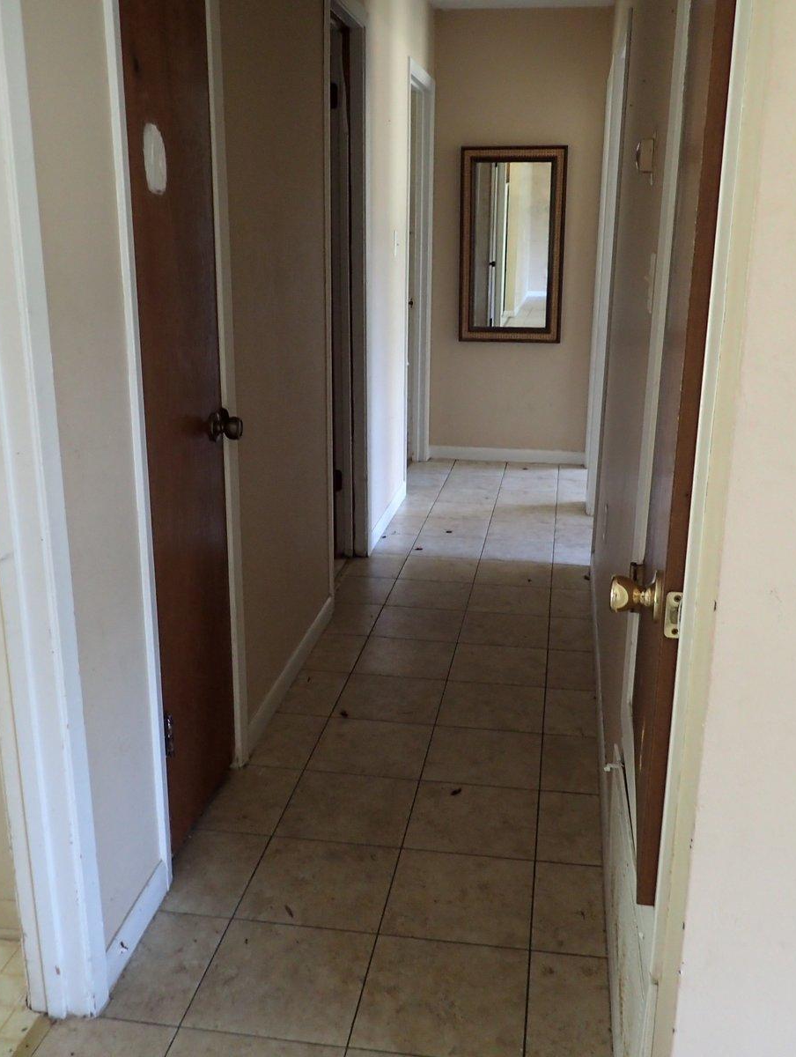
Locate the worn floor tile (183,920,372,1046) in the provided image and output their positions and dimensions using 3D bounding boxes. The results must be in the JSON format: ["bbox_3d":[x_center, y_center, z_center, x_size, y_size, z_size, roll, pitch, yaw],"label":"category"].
[{"bbox_3d":[-0.216,0.868,1.954,0.305,0.010,0.299,3,17,9],"label":"worn floor tile"}]

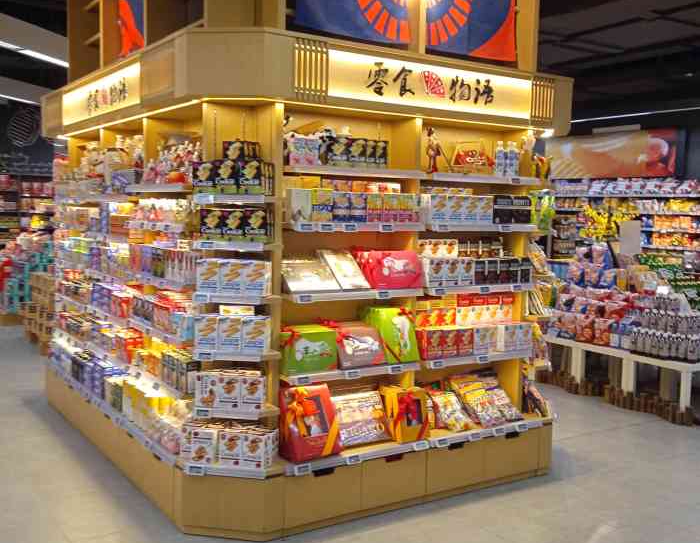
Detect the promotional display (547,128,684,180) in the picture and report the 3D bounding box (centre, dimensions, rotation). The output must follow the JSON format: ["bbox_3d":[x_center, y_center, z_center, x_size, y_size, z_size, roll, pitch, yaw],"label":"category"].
[{"bbox_3d":[3.806,-1.666,11.003,0.070,0.615,2.382,-2,6,-34],"label":"promotional display"}]

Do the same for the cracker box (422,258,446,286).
[{"bbox_3d":[0.470,0.014,4.154,0.109,0.165,0.056,-2,6,-34],"label":"cracker box"}]

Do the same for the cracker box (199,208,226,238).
[{"bbox_3d":[-0.658,-0.218,3.645,0.111,0.159,0.054,2,5,11],"label":"cracker box"}]

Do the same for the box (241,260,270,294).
[{"bbox_3d":[-0.464,0.033,3.704,0.118,0.187,0.055,2,5,10],"label":"box"}]

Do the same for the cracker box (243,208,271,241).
[{"bbox_3d":[-0.454,-0.222,3.678,0.115,0.172,0.050,2,5,10],"label":"cracker box"}]

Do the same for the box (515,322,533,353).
[{"bbox_3d":[1.038,0.400,4.572,0.115,0.161,0.053,-2,6,-34],"label":"box"}]

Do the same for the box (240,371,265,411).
[{"bbox_3d":[-0.460,0.591,3.640,0.113,0.170,0.054,2,5,11],"label":"box"}]

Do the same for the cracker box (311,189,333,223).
[{"bbox_3d":[-0.147,-0.319,3.703,0.115,0.159,0.053,-2,6,-34],"label":"cracker box"}]

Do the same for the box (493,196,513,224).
[{"bbox_3d":[0.893,-0.362,4.457,0.139,0.167,0.055,-2,6,-34],"label":"box"}]

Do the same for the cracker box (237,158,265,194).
[{"bbox_3d":[-0.455,-0.439,3.556,0.112,0.162,0.054,2,5,11],"label":"cracker box"}]

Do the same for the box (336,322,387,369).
[{"bbox_3d":[0.029,0.400,3.964,0.270,0.195,0.100,-2,-4,-34],"label":"box"}]

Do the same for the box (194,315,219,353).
[{"bbox_3d":[-0.707,0.319,3.772,0.118,0.187,0.055,2,5,10],"label":"box"}]

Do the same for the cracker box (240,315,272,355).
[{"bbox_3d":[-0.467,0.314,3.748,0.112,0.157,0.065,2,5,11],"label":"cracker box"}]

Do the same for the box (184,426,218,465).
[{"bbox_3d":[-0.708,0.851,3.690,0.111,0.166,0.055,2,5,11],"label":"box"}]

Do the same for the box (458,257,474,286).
[{"bbox_3d":[0.668,0.003,4.404,0.110,0.156,0.057,-2,6,-34],"label":"box"}]

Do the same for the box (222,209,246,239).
[{"bbox_3d":[-0.569,-0.227,3.757,0.115,0.158,0.057,2,5,11],"label":"box"}]

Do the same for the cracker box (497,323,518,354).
[{"bbox_3d":[0.959,0.408,4.583,0.119,0.178,0.060,-2,6,-34],"label":"cracker box"}]

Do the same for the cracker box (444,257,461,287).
[{"bbox_3d":[0.578,0.006,4.343,0.109,0.155,0.057,-2,6,-34],"label":"cracker box"}]

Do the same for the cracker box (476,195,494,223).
[{"bbox_3d":[0.760,-0.344,4.310,0.110,0.160,0.053,-2,6,-34],"label":"cracker box"}]

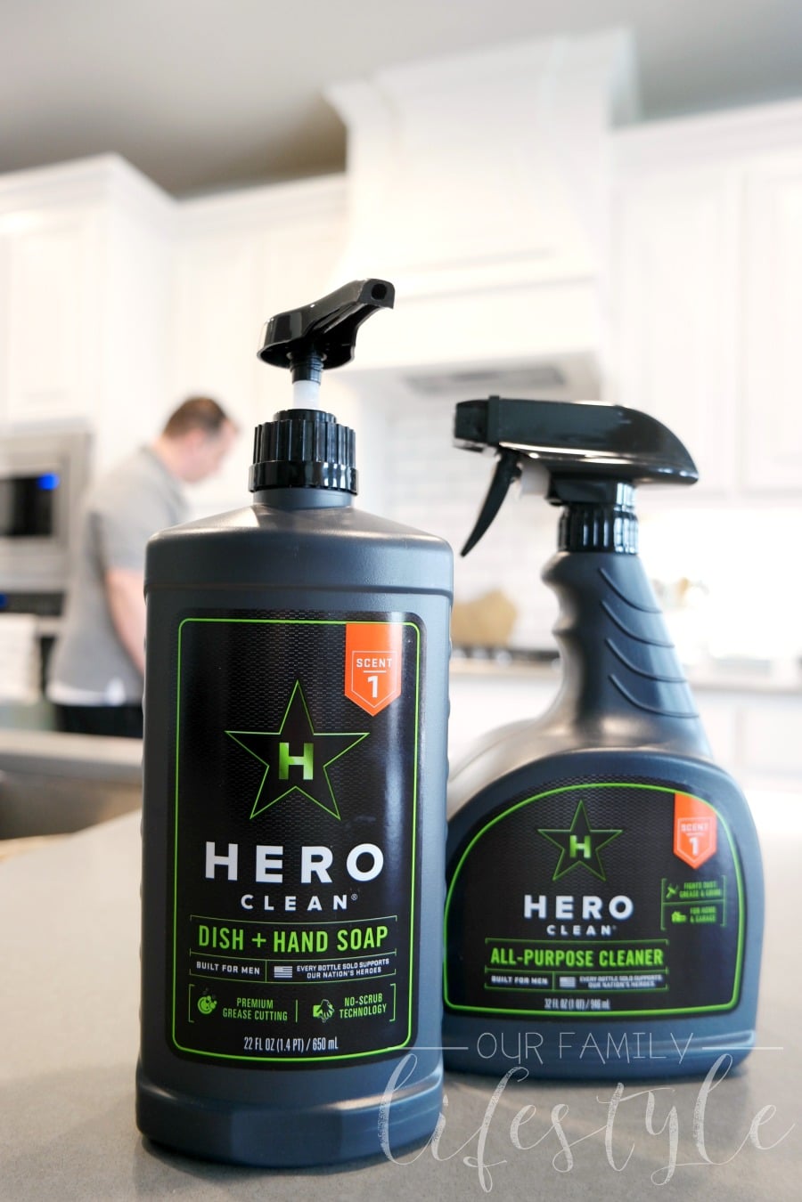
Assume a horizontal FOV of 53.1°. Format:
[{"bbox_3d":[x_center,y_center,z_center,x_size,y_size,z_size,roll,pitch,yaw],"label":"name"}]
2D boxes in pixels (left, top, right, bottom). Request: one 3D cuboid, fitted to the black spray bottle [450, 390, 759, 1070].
[{"bbox_3d":[0.077,0.047,0.335,0.139,0.265,0.068,1,0,-3],"label":"black spray bottle"}]

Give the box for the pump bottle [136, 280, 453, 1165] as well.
[{"bbox_3d":[-0.035,0.040,0.267,0.106,0.276,0.057,1,0,-4],"label":"pump bottle"}]

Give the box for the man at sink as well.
[{"bbox_3d":[-0.695,0.240,2.230,0.550,1.630,0.500,1,1,-21],"label":"man at sink"}]

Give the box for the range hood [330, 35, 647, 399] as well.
[{"bbox_3d":[0.271,-1.035,2.413,0.800,0.800,0.615,1,1,19],"label":"range hood"}]

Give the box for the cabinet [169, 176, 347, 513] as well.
[{"bbox_3d":[-0.396,-0.829,2.766,0.710,1.015,0.380,1,1,19],"label":"cabinet"}]

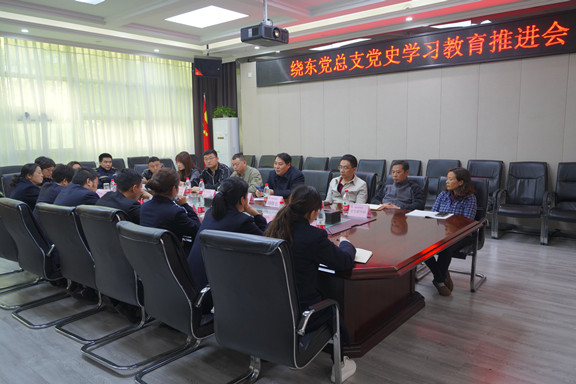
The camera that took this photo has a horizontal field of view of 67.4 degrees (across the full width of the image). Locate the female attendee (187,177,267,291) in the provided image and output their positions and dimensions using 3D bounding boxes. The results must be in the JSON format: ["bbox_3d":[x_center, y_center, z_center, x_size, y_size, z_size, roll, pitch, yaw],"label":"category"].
[{"bbox_3d":[-0.367,0.519,2.915,0.520,1.216,0.760,5,10,39],"label":"female attendee"}]

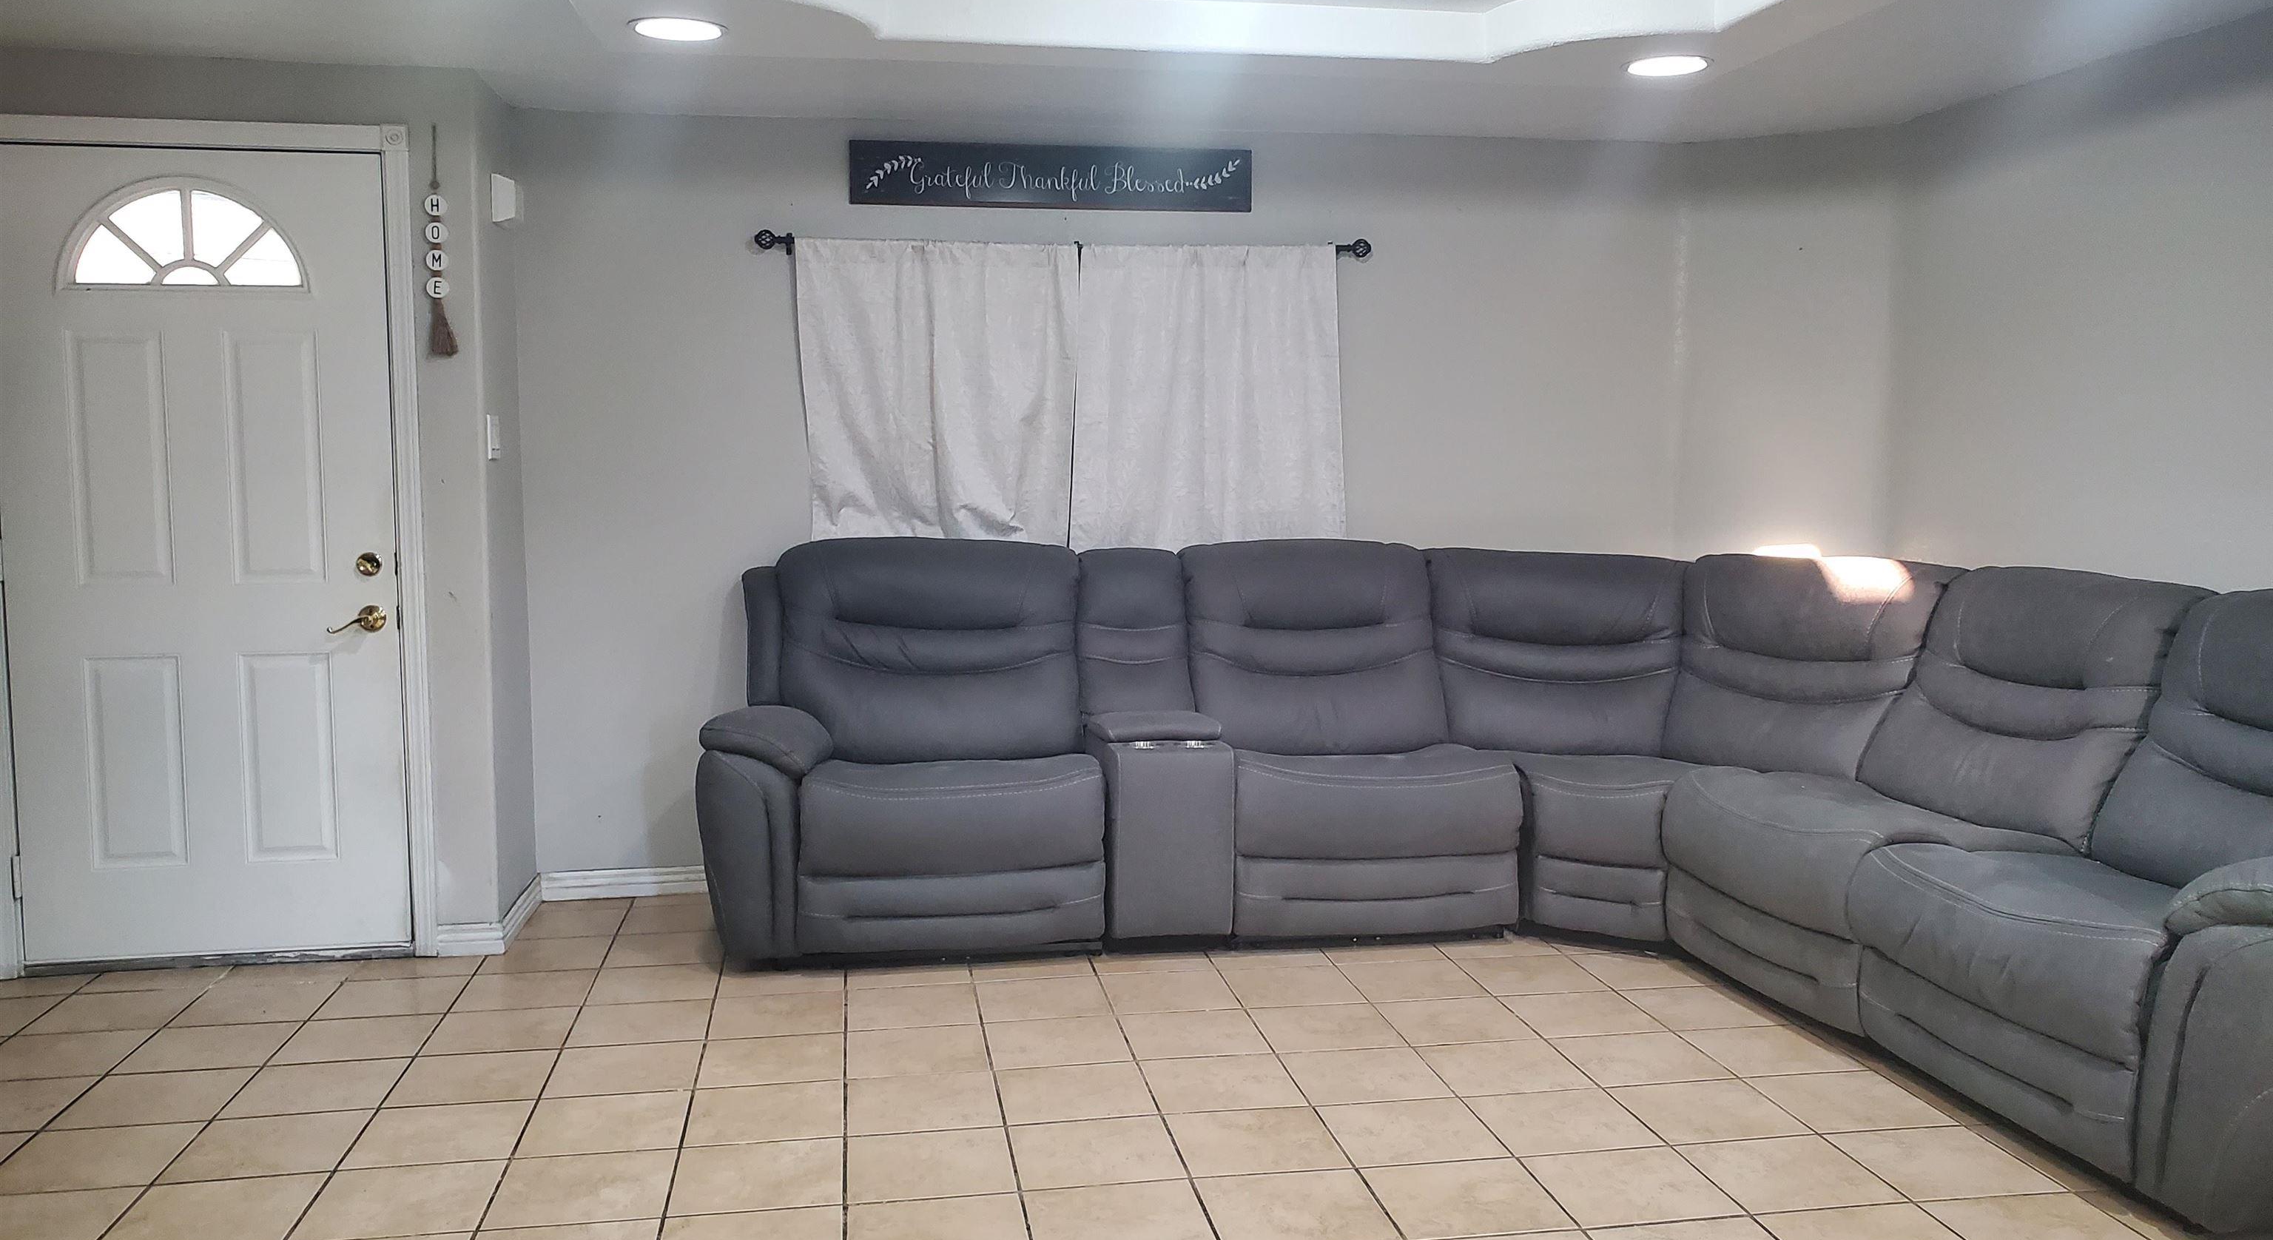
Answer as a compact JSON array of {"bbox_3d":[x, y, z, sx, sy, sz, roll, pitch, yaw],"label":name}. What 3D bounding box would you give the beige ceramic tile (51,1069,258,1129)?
[{"bbox_3d":[-1.994,0.975,3.484,0.301,0.010,0.295,-1,6,-9],"label":"beige ceramic tile"}]

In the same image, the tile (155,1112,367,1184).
[{"bbox_3d":[-1.652,1.008,3.260,0.304,0.010,0.299,-1,6,-10],"label":"tile"}]

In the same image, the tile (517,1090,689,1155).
[{"bbox_3d":[-1.043,0.998,3.368,0.304,0.010,0.299,-1,6,-10],"label":"tile"}]

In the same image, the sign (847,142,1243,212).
[{"bbox_3d":[-0.246,-1.318,5.091,1.202,0.183,0.020,-1,6,-10],"label":"sign"}]

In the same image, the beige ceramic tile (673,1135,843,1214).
[{"bbox_3d":[-0.687,1.022,3.120,0.305,0.010,0.303,-1,6,-9],"label":"beige ceramic tile"}]

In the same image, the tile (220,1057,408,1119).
[{"bbox_3d":[-1.686,0.970,3.525,0.300,0.010,0.300,-1,6,-9],"label":"tile"}]

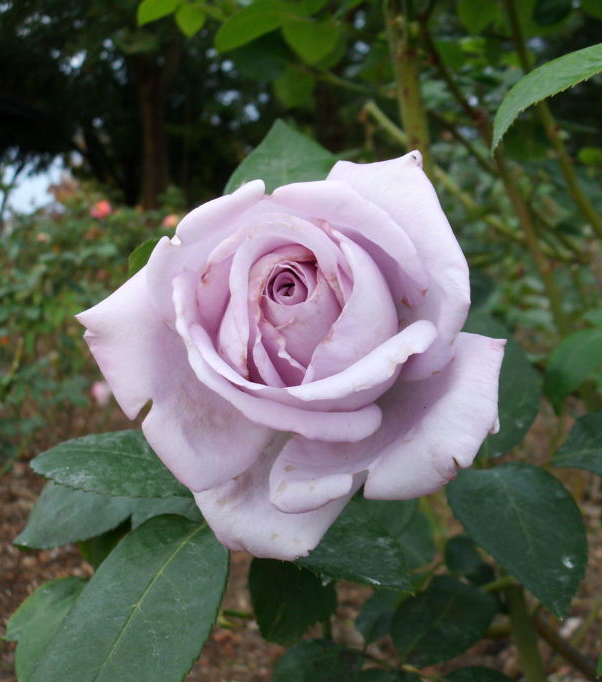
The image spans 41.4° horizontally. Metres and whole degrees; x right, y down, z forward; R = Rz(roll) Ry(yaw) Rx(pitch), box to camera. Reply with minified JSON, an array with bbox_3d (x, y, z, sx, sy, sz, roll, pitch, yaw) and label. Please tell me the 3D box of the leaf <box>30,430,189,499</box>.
[{"bbox_3d":[-0.059,0.040,0.262,0.061,0.010,0.036,-2,27,2],"label":"leaf"}]

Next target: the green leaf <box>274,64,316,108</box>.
[{"bbox_3d":[-0.006,-0.218,0.680,0.035,0.040,0.010,0,37,0],"label":"green leaf"}]

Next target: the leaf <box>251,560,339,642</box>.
[{"bbox_3d":[-0.004,0.109,0.340,0.036,0.050,0.010,5,-30,10],"label":"leaf"}]

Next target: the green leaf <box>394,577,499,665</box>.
[{"bbox_3d":[0.065,0.127,0.360,0.049,0.008,0.035,-26,44,-20],"label":"green leaf"}]

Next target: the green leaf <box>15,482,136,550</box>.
[{"bbox_3d":[-0.075,0.060,0.280,0.054,0.009,0.034,-20,27,-14],"label":"green leaf"}]

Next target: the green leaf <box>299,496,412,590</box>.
[{"bbox_3d":[0.015,0.066,0.268,0.056,0.009,0.037,25,30,18],"label":"green leaf"}]

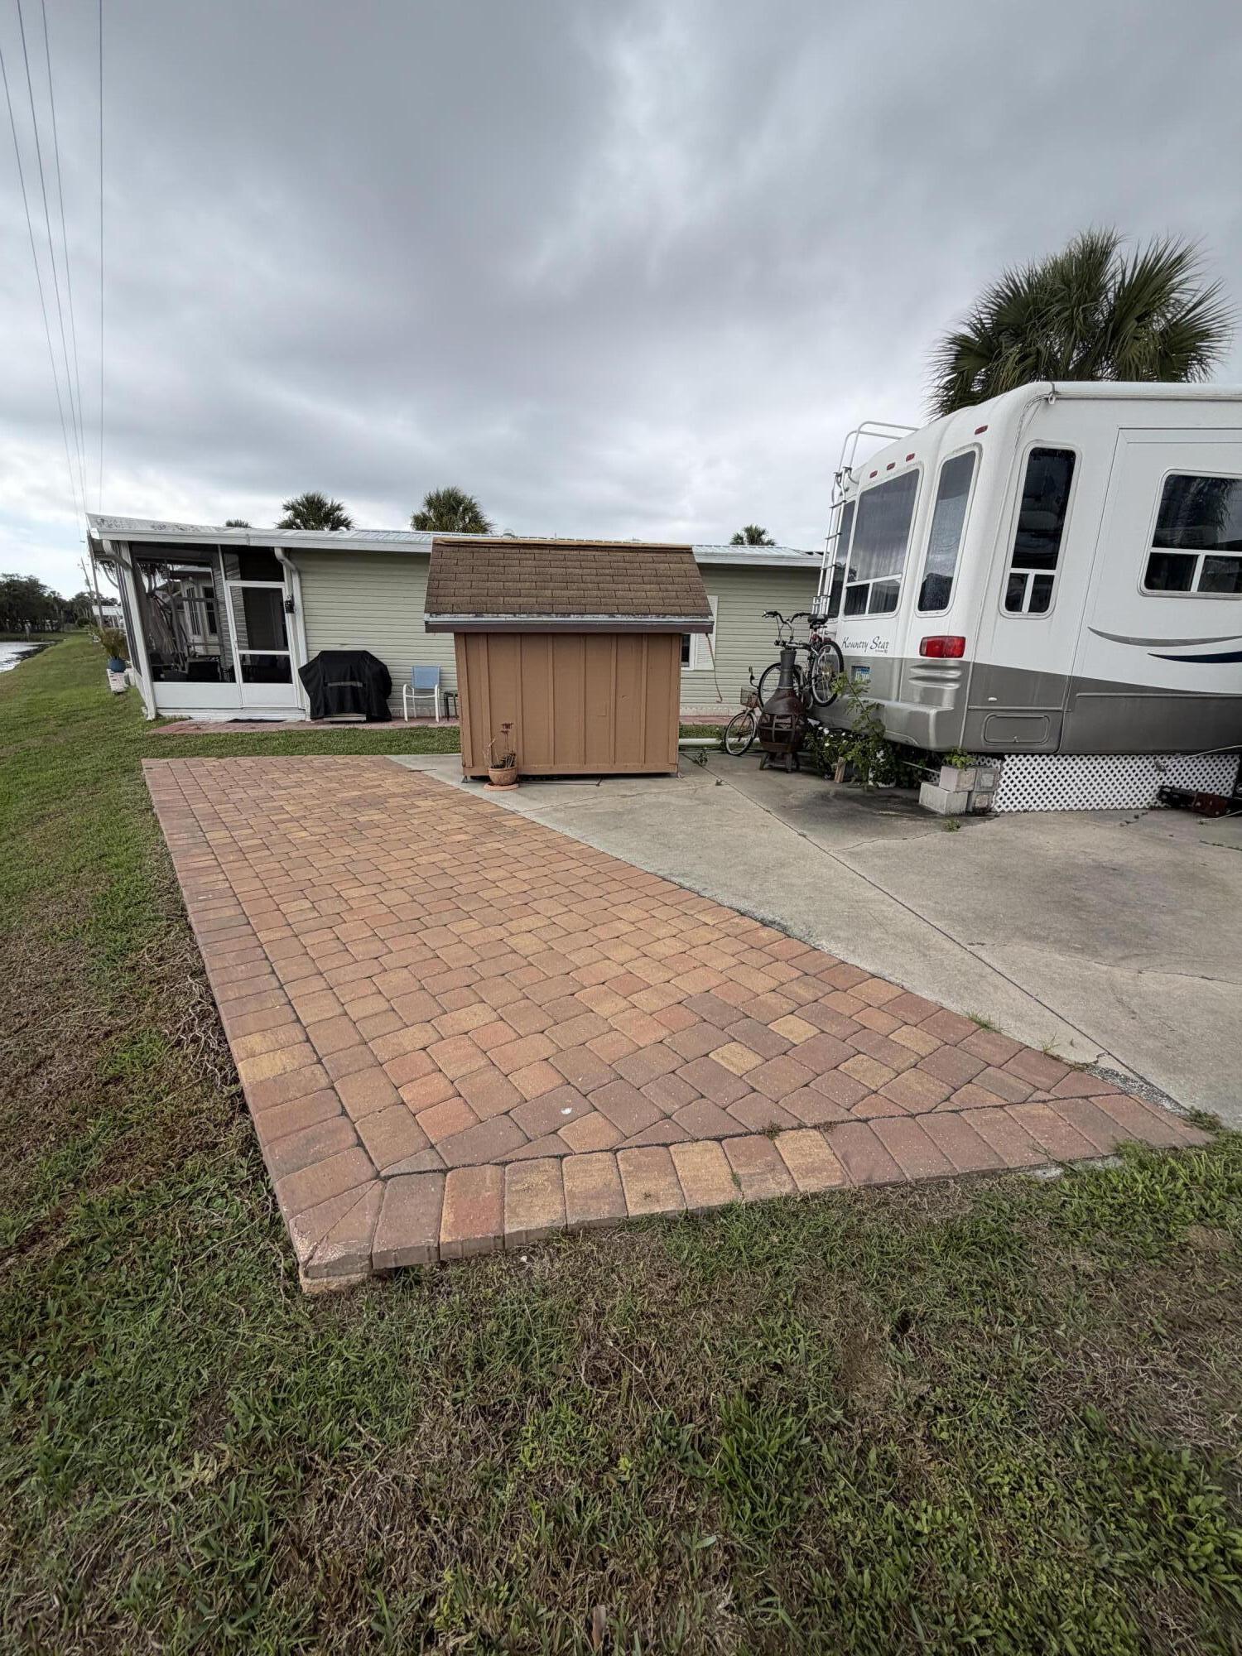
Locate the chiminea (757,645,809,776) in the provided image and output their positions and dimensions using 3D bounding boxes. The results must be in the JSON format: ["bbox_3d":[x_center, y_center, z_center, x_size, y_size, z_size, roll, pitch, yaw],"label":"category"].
[{"bbox_3d":[1.797,-1.275,7.326,0.530,1.280,0.530,4,16,11],"label":"chiminea"}]

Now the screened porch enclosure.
[{"bbox_3d":[-6.908,-3.533,12.196,2.500,2.650,2.800,-2,16,-9],"label":"screened porch enclosure"}]

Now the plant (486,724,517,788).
[{"bbox_3d":[-1.137,-0.684,6.349,0.330,0.610,0.330,-2,16,-8],"label":"plant"}]

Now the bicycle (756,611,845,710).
[{"bbox_3d":[1.926,-1.764,7.041,0.580,1.060,1.680,-2,16,-10],"label":"bicycle"}]

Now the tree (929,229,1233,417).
[{"bbox_3d":[7.522,-5.788,11.515,4.000,7.800,4.000,1,16,0],"label":"tree"}]

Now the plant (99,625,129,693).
[{"bbox_3d":[-11.956,-3.871,15.739,0.540,1.340,0.520,-11,20,-36],"label":"plant"}]

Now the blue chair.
[{"bbox_3d":[-3.344,-2.296,11.385,0.580,0.900,0.620,0,16,-4],"label":"blue chair"}]

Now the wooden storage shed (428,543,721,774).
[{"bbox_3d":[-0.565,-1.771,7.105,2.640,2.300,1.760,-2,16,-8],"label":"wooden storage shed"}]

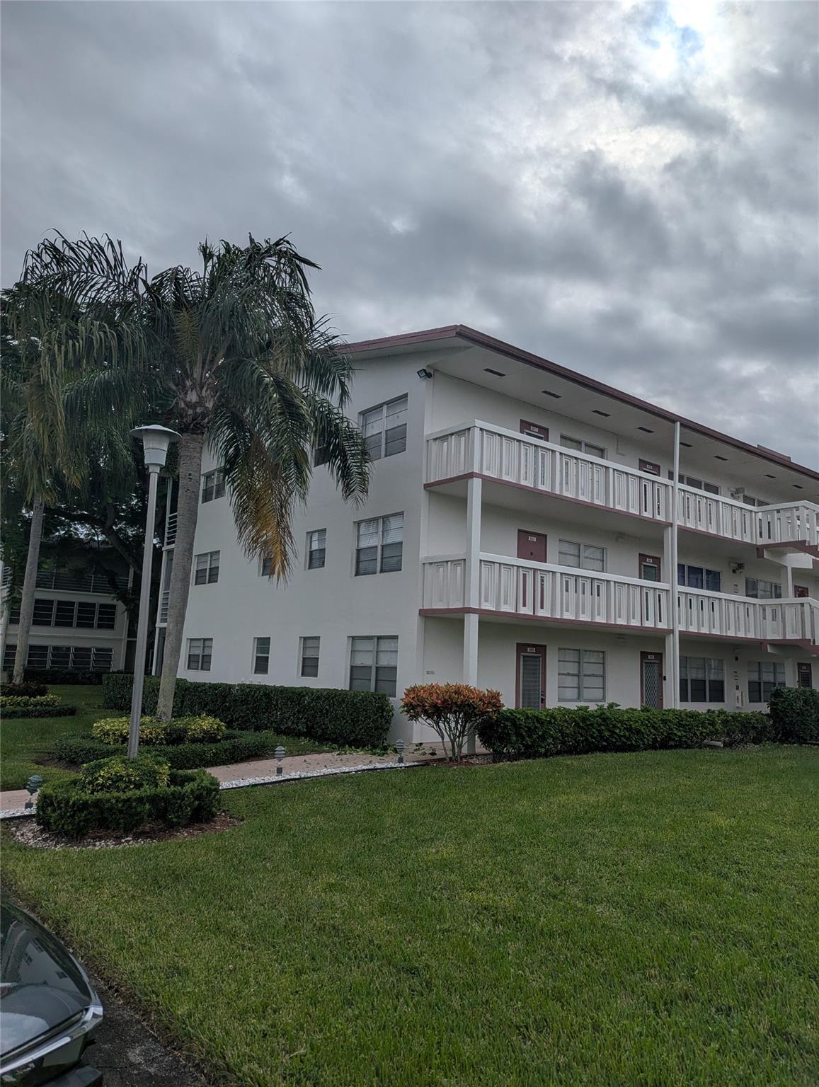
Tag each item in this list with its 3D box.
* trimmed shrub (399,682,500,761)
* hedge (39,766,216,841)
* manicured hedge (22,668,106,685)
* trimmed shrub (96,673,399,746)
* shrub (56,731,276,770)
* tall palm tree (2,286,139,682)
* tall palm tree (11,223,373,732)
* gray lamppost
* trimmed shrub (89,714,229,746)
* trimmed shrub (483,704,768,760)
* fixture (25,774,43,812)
[{"bbox_3d":[0.800,3.072,13.036,1.780,1.320,1.600,2,-9,4],"label":"trimmed shrub"},{"bbox_3d":[-2.816,2.535,7.674,1.760,0.420,1.700,5,-9,-18],"label":"hedge"},{"bbox_3d":[-18.706,7.260,41.291,4.826,0.900,0.900,8,-11,-34],"label":"manicured hedge"},{"bbox_3d":[-4.631,3.899,18.691,11.376,1.000,0.850,-6,-12,43],"label":"trimmed shrub"},{"bbox_3d":[-3.890,3.214,12.121,3.300,0.360,3.200,5,-9,-16],"label":"shrub"},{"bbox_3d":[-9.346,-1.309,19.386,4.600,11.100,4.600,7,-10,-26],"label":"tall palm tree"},{"bbox_3d":[-3.749,-0.945,12.821,6.200,8.800,6.000,5,-9,-17],"label":"tall palm tree"},{"bbox_3d":[-2.803,0.705,7.942,0.570,4.100,0.570,4,-9,-19],"label":"gray lamppost"},{"bbox_3d":[-4.008,3.063,12.159,2.100,0.660,2.000,5,-9,-17],"label":"trimmed shrub"},{"bbox_3d":[5.141,4.030,16.570,10.100,0.900,0.750,9,-11,-38],"label":"trimmed shrub"},{"bbox_3d":[-3.830,2.517,7.707,0.170,0.360,0.170,7,-10,-25],"label":"fixture"}]

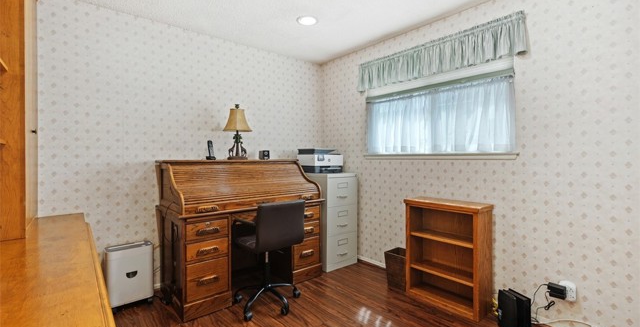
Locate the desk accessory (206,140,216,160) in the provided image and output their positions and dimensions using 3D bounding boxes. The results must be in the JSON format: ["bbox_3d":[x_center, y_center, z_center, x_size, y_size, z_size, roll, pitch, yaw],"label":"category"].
[{"bbox_3d":[-1.033,-0.122,2.700,0.070,0.180,0.080,0,1,-40],"label":"desk accessory"}]

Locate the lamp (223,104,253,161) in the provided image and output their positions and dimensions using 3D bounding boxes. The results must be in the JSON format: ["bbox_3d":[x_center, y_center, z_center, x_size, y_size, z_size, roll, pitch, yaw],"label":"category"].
[{"bbox_3d":[-0.826,-0.312,2.872,0.275,0.560,0.275,0,1,-40],"label":"lamp"}]

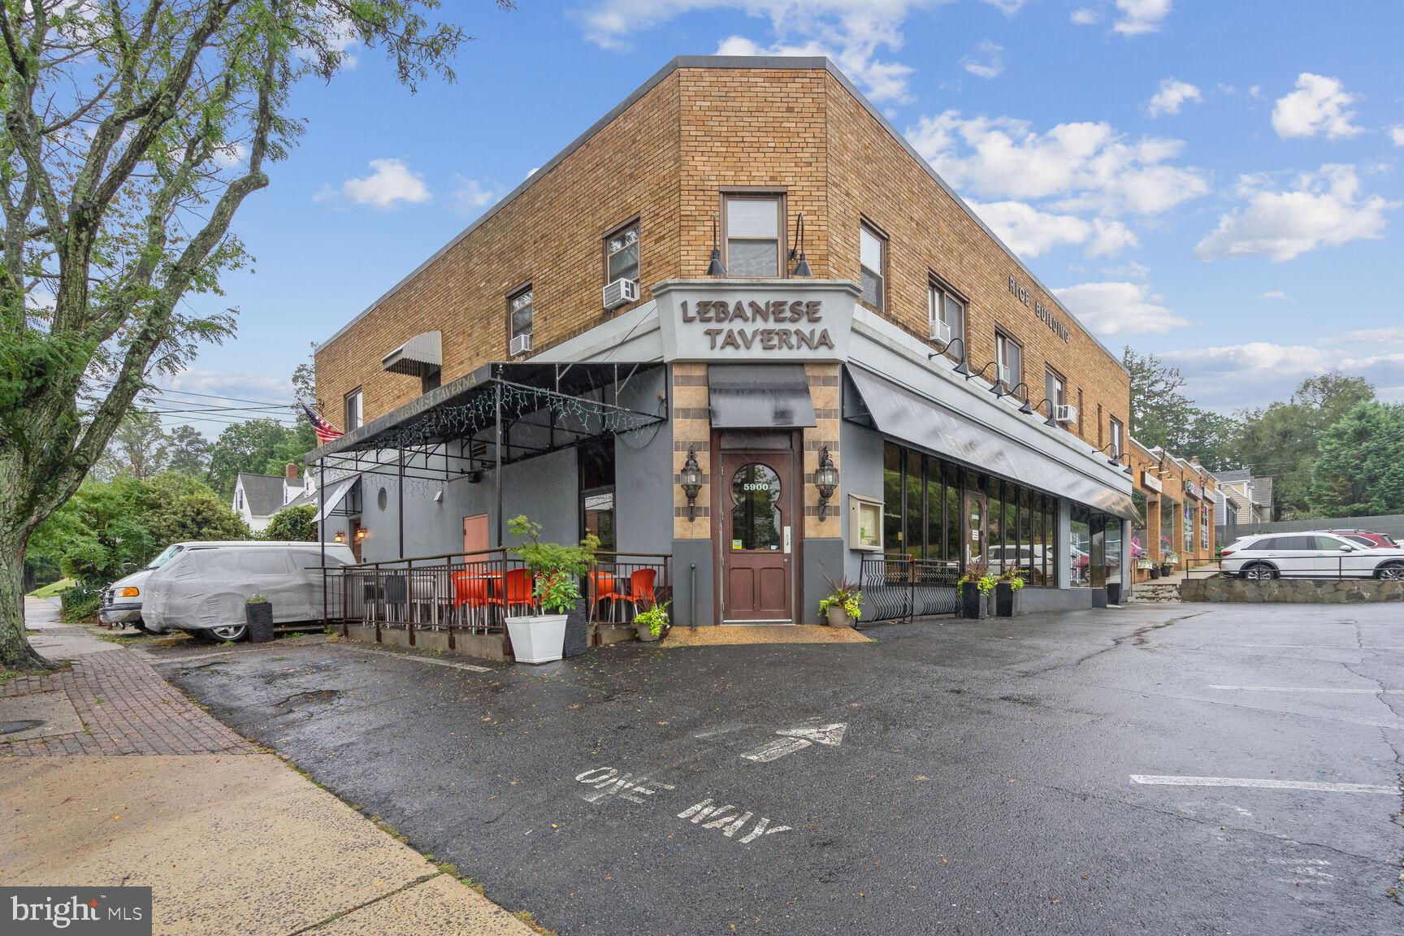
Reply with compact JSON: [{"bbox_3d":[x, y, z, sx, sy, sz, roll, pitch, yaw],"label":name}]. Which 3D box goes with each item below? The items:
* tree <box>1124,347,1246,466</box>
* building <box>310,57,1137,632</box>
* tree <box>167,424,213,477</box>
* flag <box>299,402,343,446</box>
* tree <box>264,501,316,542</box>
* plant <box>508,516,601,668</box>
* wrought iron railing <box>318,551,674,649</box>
[{"bbox_3d":[36.199,-1.655,50.000,8.800,15.500,8.200,0,-9,0],"label":"tree"},{"bbox_3d":[1.317,0.405,20.503,17.000,7.800,19.400,-8,-12,43],"label":"building"},{"bbox_3d":[-47.965,2.667,62.000,5.200,13.500,5.200,0,-9,0],"label":"tree"},{"bbox_3d":[-9.249,-1.072,16.200,0.450,1.100,1.050,-8,-12,43],"label":"flag"},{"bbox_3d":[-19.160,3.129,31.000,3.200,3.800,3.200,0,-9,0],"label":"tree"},{"bbox_3d":[-1.717,1.396,7.600,1.050,1.660,1.000,0,-9,0],"label":"plant"},{"bbox_3d":[-3.716,2.120,10.487,7.200,1.300,2.088,-10,-14,43],"label":"wrought iron railing"}]

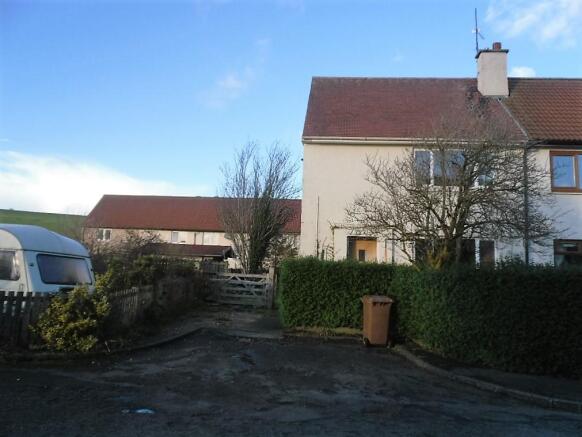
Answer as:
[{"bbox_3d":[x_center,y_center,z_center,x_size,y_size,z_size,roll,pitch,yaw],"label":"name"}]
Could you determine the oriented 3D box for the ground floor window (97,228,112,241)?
[{"bbox_3d":[-16.400,1.432,41.428,1.350,1.000,0.130,2,-8,3],"label":"ground floor window"}]

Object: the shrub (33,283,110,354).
[{"bbox_3d":[-3.957,1.807,8.538,1.330,1.170,1.100,2,-8,3],"label":"shrub"}]

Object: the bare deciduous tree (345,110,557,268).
[{"bbox_3d":[3.844,-0.045,11.452,5.000,5.400,4.500,2,-8,3],"label":"bare deciduous tree"}]

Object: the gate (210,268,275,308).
[{"bbox_3d":[-1.838,2.532,17.433,2.300,1.350,0.140,2,-8,3],"label":"gate"}]

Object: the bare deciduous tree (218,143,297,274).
[{"bbox_3d":[-1.461,0.141,20.809,3.600,7.200,3.400,2,-8,3],"label":"bare deciduous tree"}]

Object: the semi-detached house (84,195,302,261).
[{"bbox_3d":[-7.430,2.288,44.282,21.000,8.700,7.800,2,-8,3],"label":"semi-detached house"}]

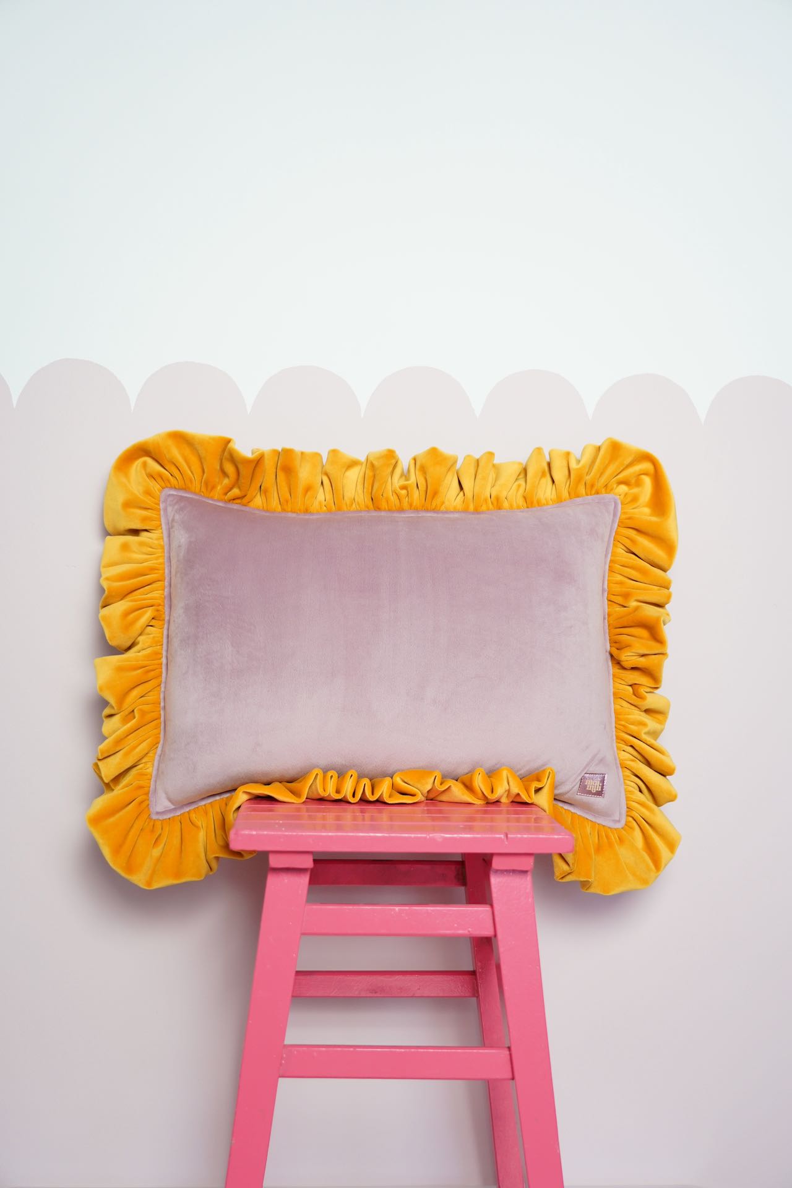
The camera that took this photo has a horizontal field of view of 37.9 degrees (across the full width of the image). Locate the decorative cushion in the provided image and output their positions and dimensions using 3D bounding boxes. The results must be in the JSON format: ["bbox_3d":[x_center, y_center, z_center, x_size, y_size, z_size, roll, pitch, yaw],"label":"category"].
[{"bbox_3d":[-0.014,0.070,1.250,0.630,0.485,0.120,1,-7,-2],"label":"decorative cushion"}]

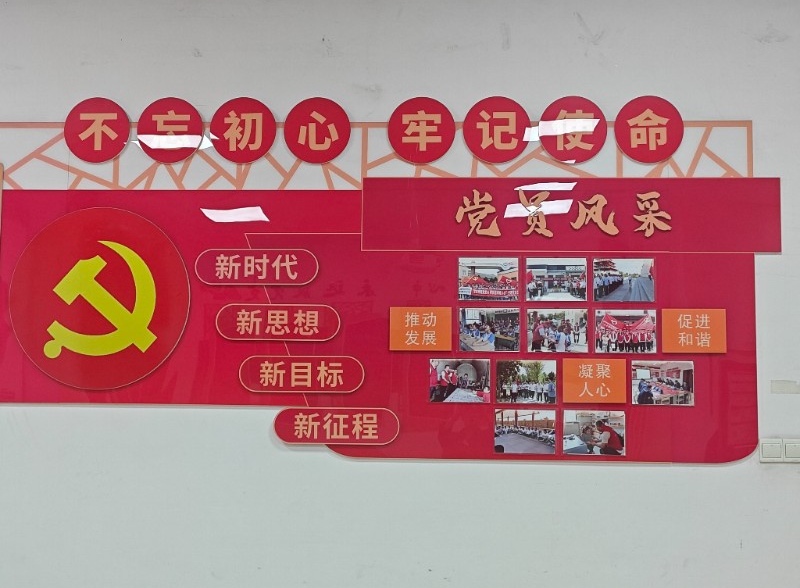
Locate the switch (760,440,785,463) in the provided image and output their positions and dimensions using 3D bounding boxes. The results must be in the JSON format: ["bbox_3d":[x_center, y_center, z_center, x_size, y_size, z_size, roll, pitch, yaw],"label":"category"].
[{"bbox_3d":[1.397,0.591,1.997,0.086,0.086,0.011,0,-2,1],"label":"switch"}]

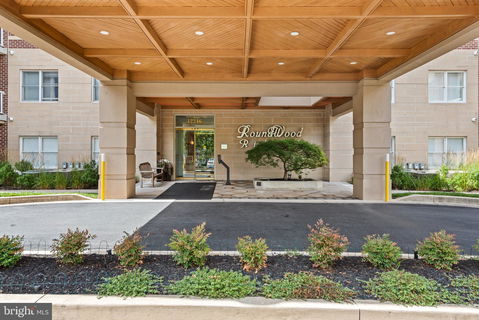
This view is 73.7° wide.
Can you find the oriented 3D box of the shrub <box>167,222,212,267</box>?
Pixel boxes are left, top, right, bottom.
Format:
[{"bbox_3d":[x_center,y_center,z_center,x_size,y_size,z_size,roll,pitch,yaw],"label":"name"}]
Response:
[{"bbox_3d":[-0.511,0.856,3.200,0.432,0.452,0.419,0,0,1],"label":"shrub"}]

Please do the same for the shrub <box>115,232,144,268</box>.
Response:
[{"bbox_3d":[-1.029,0.838,2.990,0.290,0.345,0.280,0,1,0],"label":"shrub"}]

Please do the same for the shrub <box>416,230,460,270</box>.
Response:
[{"bbox_3d":[1.950,0.887,3.130,0.422,0.384,0.410,0,0,1],"label":"shrub"}]

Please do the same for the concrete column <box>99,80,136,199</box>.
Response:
[{"bbox_3d":[-3.500,-0.560,9.250,0.790,3.290,0.770,0,0,1],"label":"concrete column"}]

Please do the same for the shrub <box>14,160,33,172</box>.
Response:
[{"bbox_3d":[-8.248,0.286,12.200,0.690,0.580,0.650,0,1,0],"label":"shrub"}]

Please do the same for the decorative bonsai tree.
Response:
[{"bbox_3d":[1.683,-0.021,11.200,2.880,1.420,2.500,0,1,0],"label":"decorative bonsai tree"}]

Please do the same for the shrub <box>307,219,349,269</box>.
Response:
[{"bbox_3d":[0.881,0.836,3.200,0.412,0.491,0.400,0,0,1],"label":"shrub"}]

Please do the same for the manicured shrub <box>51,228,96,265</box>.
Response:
[{"bbox_3d":[-1.704,0.888,3.280,0.463,0.362,0.449,0,0,1],"label":"manicured shrub"}]

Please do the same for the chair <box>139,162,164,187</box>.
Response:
[{"bbox_3d":[-3.230,0.545,11.830,0.600,0.900,0.680,0,1,20],"label":"chair"}]

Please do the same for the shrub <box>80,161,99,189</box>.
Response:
[{"bbox_3d":[-5.252,0.513,11.300,0.740,0.970,0.750,0,0,1],"label":"shrub"}]

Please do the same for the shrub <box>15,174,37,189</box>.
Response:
[{"bbox_3d":[-7.167,0.720,10.700,0.710,0.460,0.600,0,1,0],"label":"shrub"}]

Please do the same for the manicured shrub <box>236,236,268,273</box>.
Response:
[{"bbox_3d":[0.117,0.852,2.880,0.285,0.320,0.280,0,1,0],"label":"manicured shrub"}]

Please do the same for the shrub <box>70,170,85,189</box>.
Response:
[{"bbox_3d":[-5.425,0.653,10.700,0.470,0.600,0.470,0,1,0],"label":"shrub"}]

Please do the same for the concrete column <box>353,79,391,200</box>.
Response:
[{"bbox_3d":[3.780,-0.550,9.110,0.790,3.300,0.770,0,0,1],"label":"concrete column"}]

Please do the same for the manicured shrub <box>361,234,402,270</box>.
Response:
[{"bbox_3d":[1.400,0.912,3.150,0.406,0.348,0.394,0,0,1],"label":"manicured shrub"}]

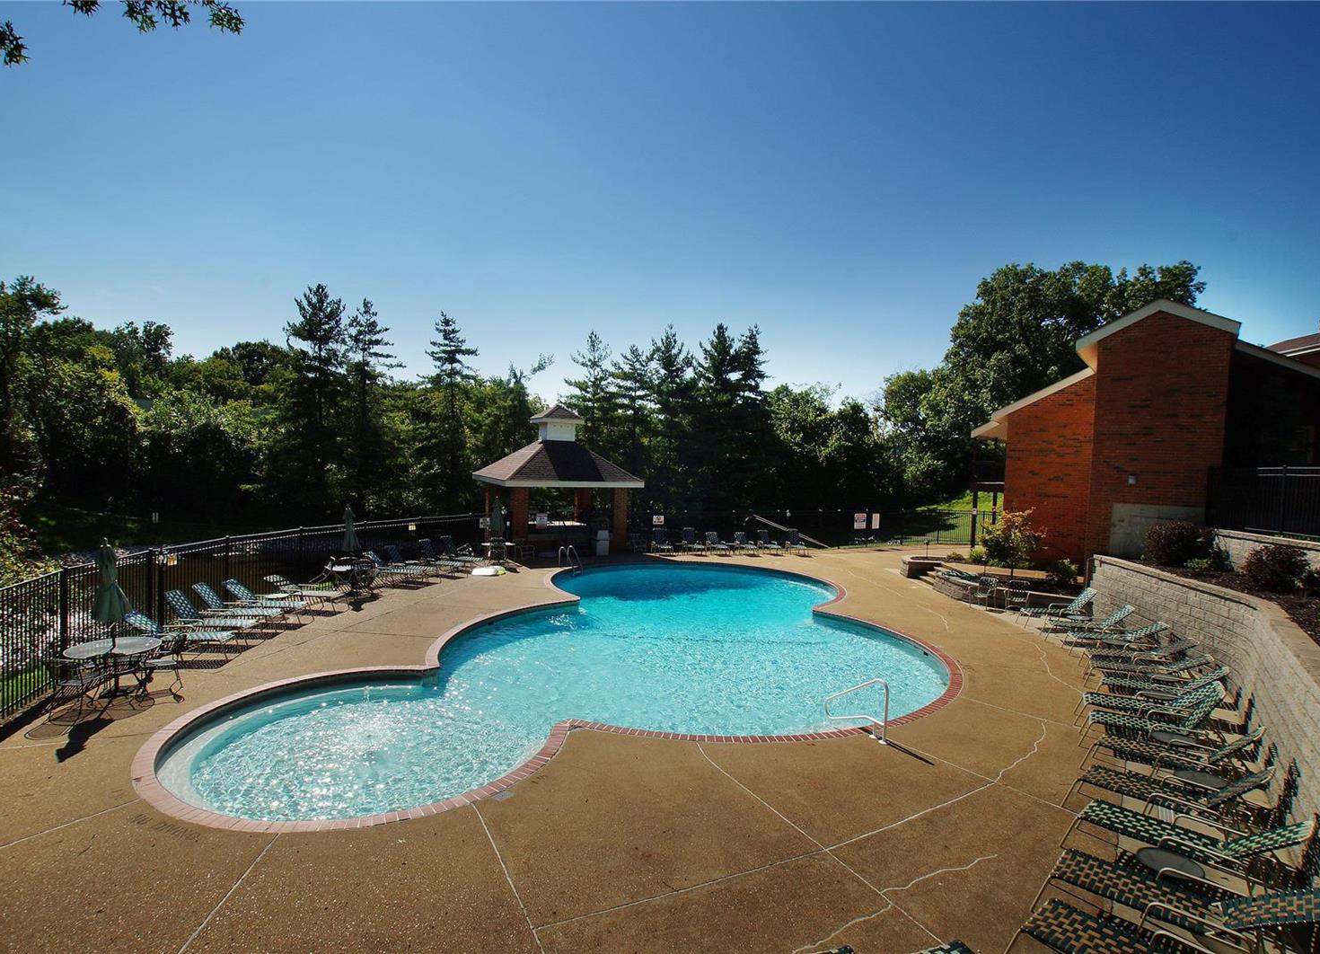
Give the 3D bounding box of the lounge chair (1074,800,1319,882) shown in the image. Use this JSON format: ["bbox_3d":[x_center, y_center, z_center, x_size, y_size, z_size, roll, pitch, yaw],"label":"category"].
[{"bbox_3d":[5.348,3.692,6.569,0.660,0.905,1.906,0,2,-42],"label":"lounge chair"}]

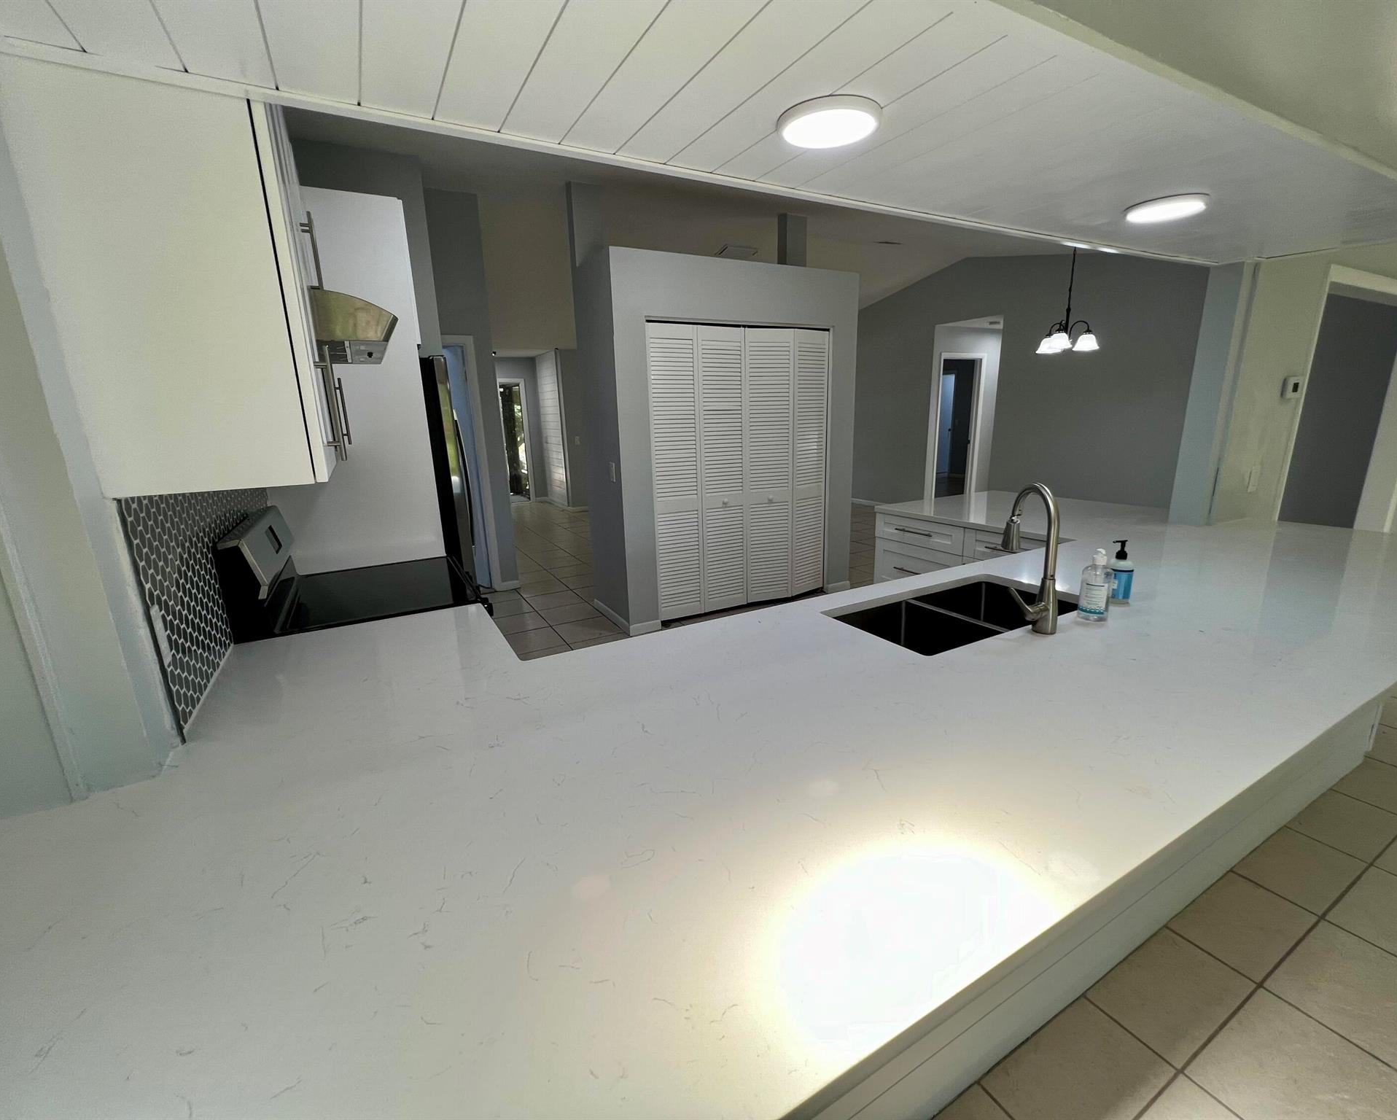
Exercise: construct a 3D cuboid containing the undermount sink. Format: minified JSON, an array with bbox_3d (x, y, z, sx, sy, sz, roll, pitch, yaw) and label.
[{"bbox_3d":[0.789,0.269,1.681,0.772,0.205,0.403,-9,16,-28],"label":"undermount sink"}]

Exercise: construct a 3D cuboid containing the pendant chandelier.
[{"bbox_3d":[2.765,-1.993,4.144,0.528,0.876,0.511,-9,16,-28],"label":"pendant chandelier"}]

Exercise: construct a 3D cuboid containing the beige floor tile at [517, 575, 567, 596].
[{"bbox_3d":[-1.437,0.264,5.157,0.414,0.012,0.412,-9,16,-28],"label":"beige floor tile"}]

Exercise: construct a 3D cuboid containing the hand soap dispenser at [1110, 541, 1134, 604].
[{"bbox_3d":[1.268,0.028,1.675,0.069,0.183,0.071,0,14,6],"label":"hand soap dispenser"}]

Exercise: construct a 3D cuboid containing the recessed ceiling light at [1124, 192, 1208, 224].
[{"bbox_3d":[1.389,-1.043,1.665,0.203,0.026,0.196,-9,16,-28],"label":"recessed ceiling light"}]

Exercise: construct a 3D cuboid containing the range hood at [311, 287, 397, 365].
[{"bbox_3d":[-1.268,-0.728,1.774,0.518,0.144,0.737,-9,16,-28],"label":"range hood"}]

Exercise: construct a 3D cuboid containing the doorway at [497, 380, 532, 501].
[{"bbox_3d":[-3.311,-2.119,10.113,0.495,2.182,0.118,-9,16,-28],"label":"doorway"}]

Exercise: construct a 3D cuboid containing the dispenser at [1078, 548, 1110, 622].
[{"bbox_3d":[1.100,0.064,1.547,0.061,0.191,0.079,-14,19,-42],"label":"dispenser"}]

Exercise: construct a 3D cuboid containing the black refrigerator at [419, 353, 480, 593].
[{"bbox_3d":[-1.543,-0.025,2.756,0.742,1.776,0.864,-9,16,-28],"label":"black refrigerator"}]

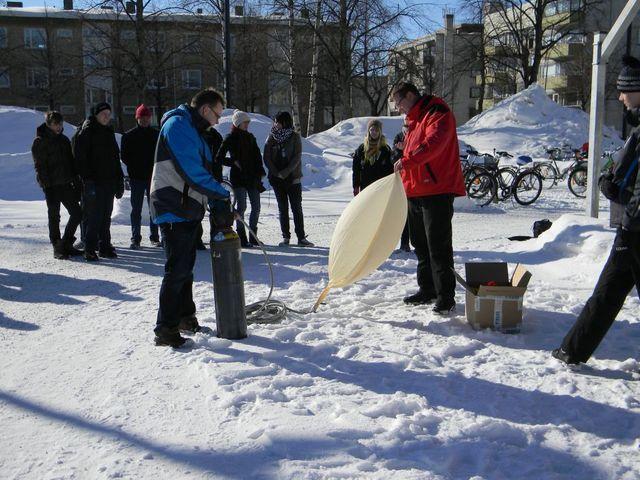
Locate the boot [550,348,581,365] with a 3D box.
[{"bbox_3d":[1.586,0.725,4.800,0.270,0.125,0.105,17,11,9],"label":"boot"}]

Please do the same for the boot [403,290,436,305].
[{"bbox_3d":[0.844,0.479,6.423,0.300,0.130,0.120,-2,9,-5],"label":"boot"}]

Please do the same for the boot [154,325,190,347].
[{"bbox_3d":[-1.020,0.667,5.240,0.280,0.160,0.110,2,8,12],"label":"boot"}]

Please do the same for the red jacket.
[{"bbox_3d":[0.905,-0.742,6.044,0.470,0.800,0.540,-2,9,-8],"label":"red jacket"}]

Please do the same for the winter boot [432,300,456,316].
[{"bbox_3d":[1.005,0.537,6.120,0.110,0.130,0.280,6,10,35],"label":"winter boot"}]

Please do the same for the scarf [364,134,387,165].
[{"bbox_3d":[0.688,-1.122,9.400,0.270,0.360,0.220,1,8,6],"label":"scarf"}]

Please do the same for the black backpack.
[{"bbox_3d":[2.911,-0.166,9.984,0.280,0.270,0.220,2,9,17],"label":"black backpack"}]

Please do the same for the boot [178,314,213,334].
[{"bbox_3d":[-1.006,0.616,5.694,0.290,0.140,0.120,2,9,16],"label":"boot"}]

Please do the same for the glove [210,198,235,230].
[{"bbox_3d":[-0.689,-0.179,5.330,0.140,0.220,0.130,0,9,6],"label":"glove"}]

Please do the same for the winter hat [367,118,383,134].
[{"bbox_3d":[0.704,-1.452,9.700,0.200,0.210,0.230,0,9,9],"label":"winter hat"}]

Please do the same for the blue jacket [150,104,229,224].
[{"bbox_3d":[-0.895,-0.520,5.220,0.510,0.810,0.550,0,8,-2],"label":"blue jacket"}]

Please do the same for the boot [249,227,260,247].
[{"bbox_3d":[-0.813,-0.038,9.550,0.100,0.240,0.270,-8,11,-44],"label":"boot"}]

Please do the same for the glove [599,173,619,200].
[{"bbox_3d":[1.762,-0.323,4.620,0.130,0.165,0.120,0,8,0],"label":"glove"}]

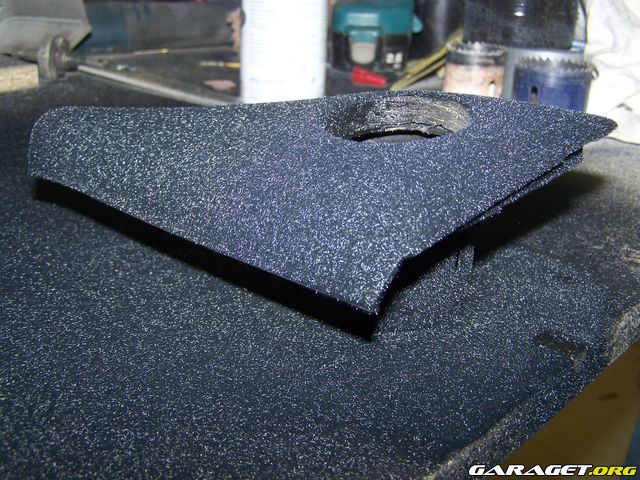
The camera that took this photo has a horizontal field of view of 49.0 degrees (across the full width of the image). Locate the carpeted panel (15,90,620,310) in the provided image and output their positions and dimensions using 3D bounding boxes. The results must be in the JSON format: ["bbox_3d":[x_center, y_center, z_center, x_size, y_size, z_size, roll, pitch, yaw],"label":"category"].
[{"bbox_3d":[-0.023,-0.038,0.332,0.256,0.034,0.171,18,38,34],"label":"carpeted panel"}]

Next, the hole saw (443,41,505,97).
[{"bbox_3d":[0.138,-0.146,0.626,0.050,0.048,0.050,0,24,0],"label":"hole saw"}]

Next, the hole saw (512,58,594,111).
[{"bbox_3d":[0.182,-0.114,0.558,0.060,0.048,0.060,0,24,0],"label":"hole saw"}]

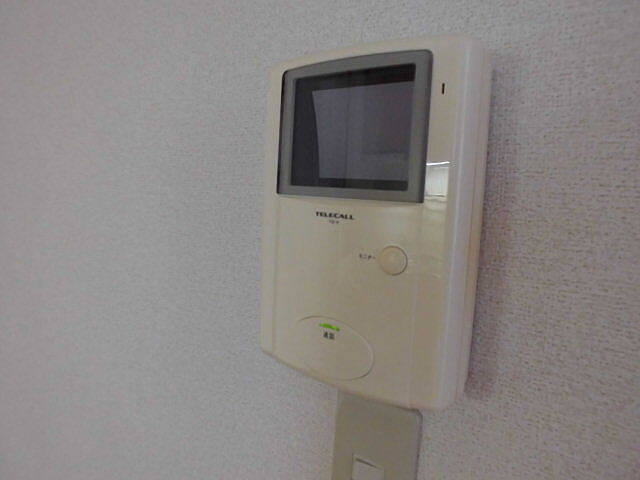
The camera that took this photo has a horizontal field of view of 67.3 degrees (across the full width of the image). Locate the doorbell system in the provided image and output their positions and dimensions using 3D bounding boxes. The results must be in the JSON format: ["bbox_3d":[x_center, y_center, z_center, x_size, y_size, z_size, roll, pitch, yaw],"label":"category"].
[{"bbox_3d":[0.026,-0.010,0.320,0.150,0.217,0.034,7,8,37],"label":"doorbell system"}]

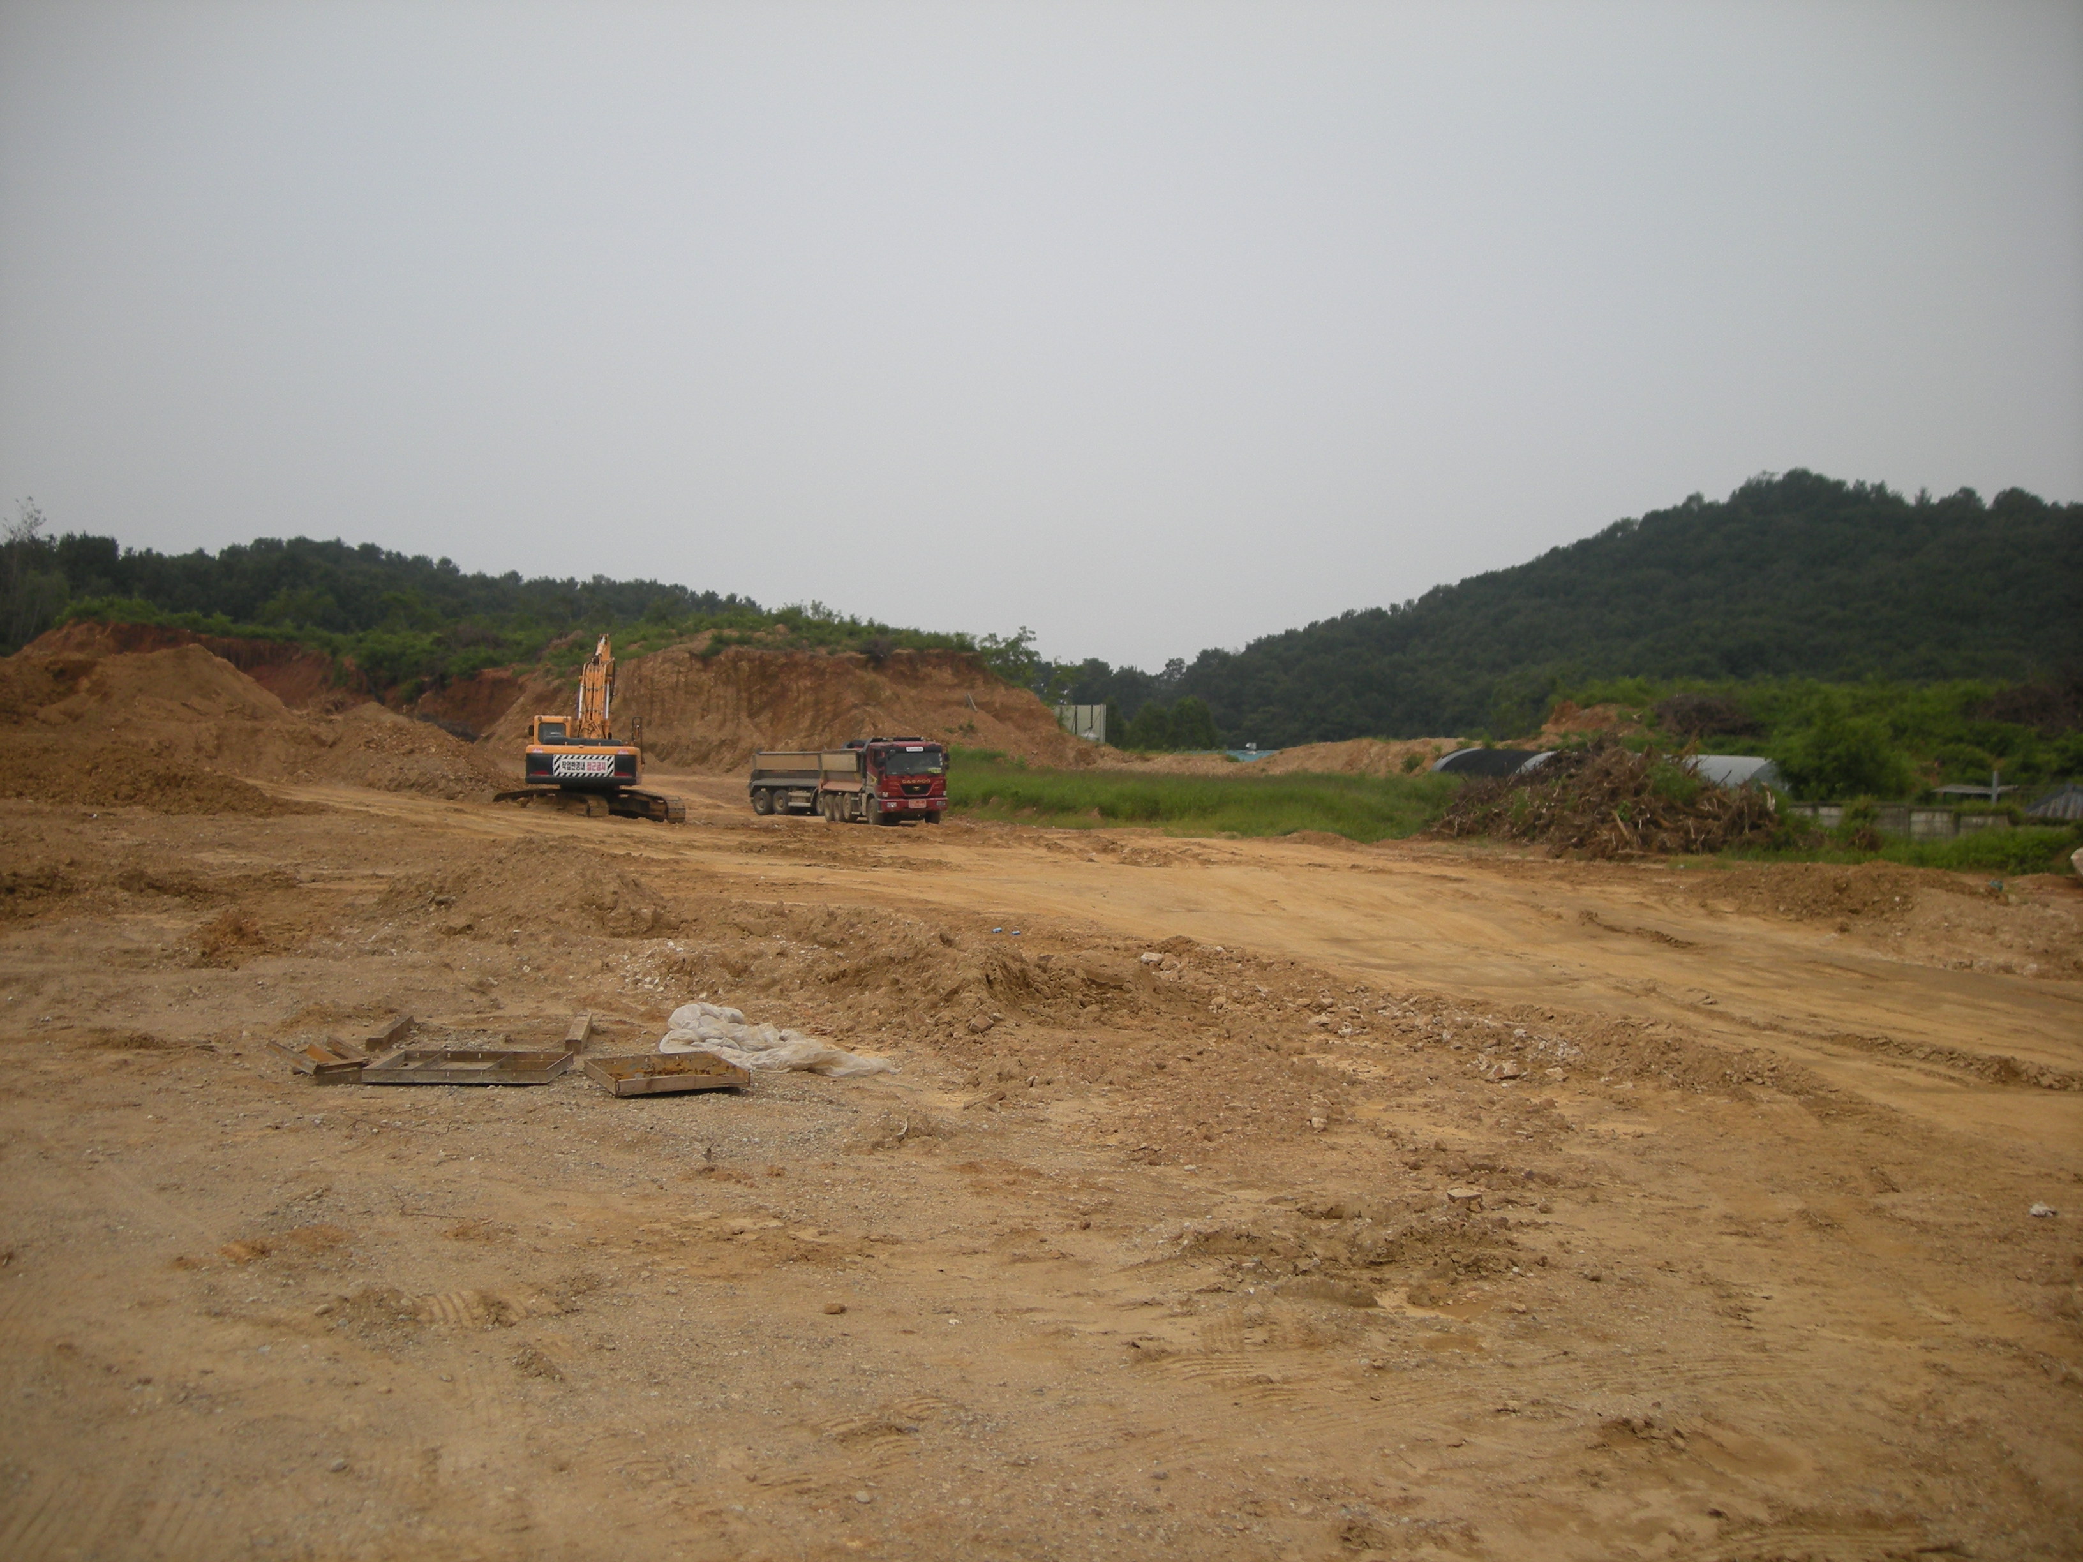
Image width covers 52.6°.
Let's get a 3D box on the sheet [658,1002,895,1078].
[{"bbox_3d":[-1.400,1.320,11.050,1.300,0.250,1.000,0,1,15],"label":"sheet"}]

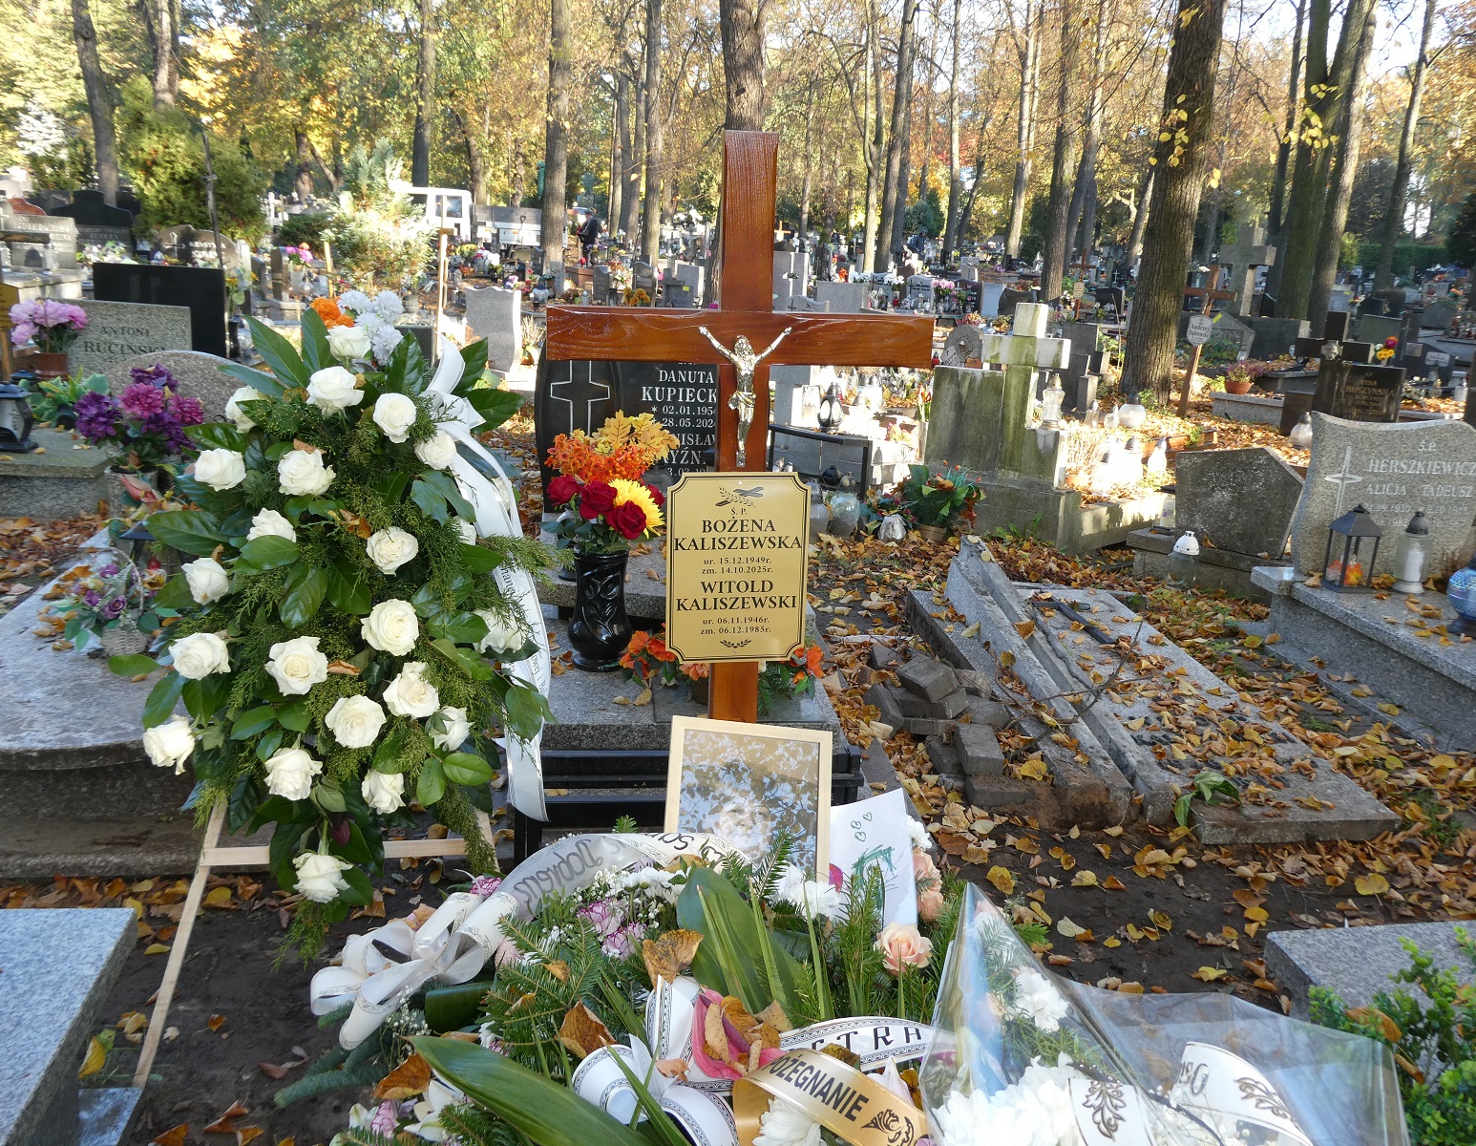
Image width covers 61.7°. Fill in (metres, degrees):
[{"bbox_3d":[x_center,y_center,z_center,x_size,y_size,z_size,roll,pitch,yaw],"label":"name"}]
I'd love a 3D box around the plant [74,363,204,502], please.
[{"bbox_3d":[-2.051,-0.471,4.250,0.390,0.460,0.350,-3,17,-17],"label":"plant"}]

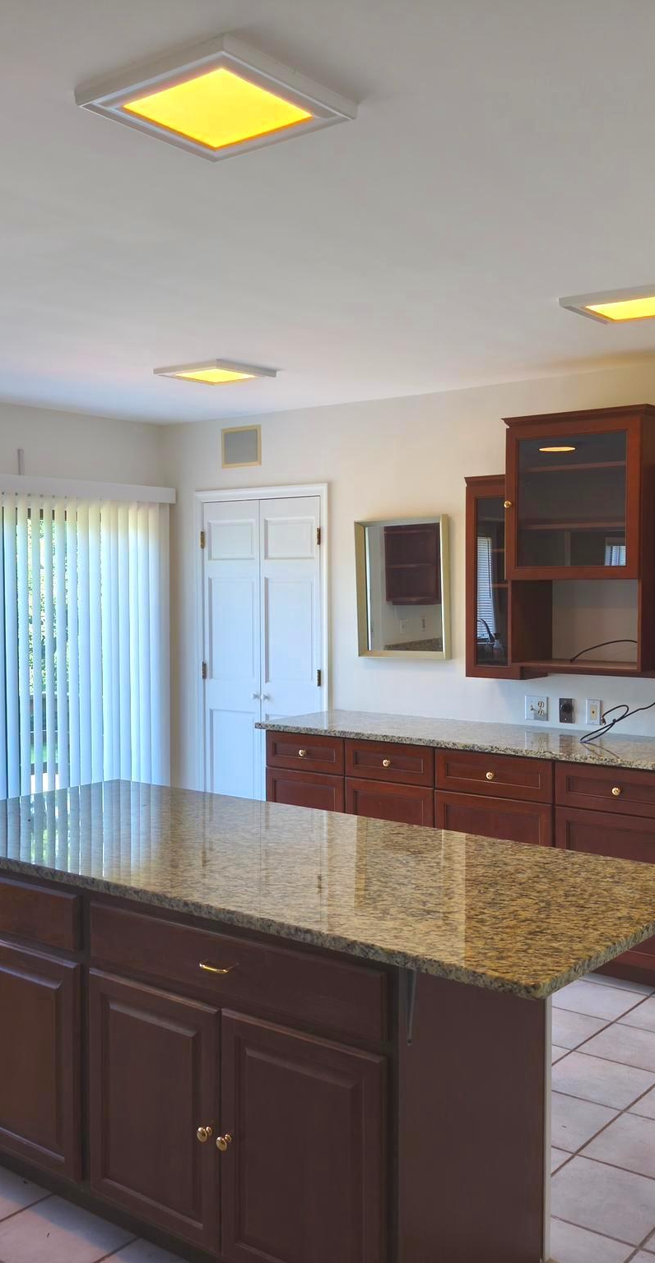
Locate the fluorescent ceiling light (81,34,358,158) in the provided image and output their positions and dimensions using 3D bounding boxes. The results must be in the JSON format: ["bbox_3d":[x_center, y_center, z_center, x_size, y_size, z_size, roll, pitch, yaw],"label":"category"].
[{"bbox_3d":[-0.209,-0.995,2.112,0.360,0.035,0.360,1,3,39],"label":"fluorescent ceiling light"}]

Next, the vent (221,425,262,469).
[{"bbox_3d":[-0.503,-1.071,6.483,0.305,0.236,0.026,1,2,38],"label":"vent"}]

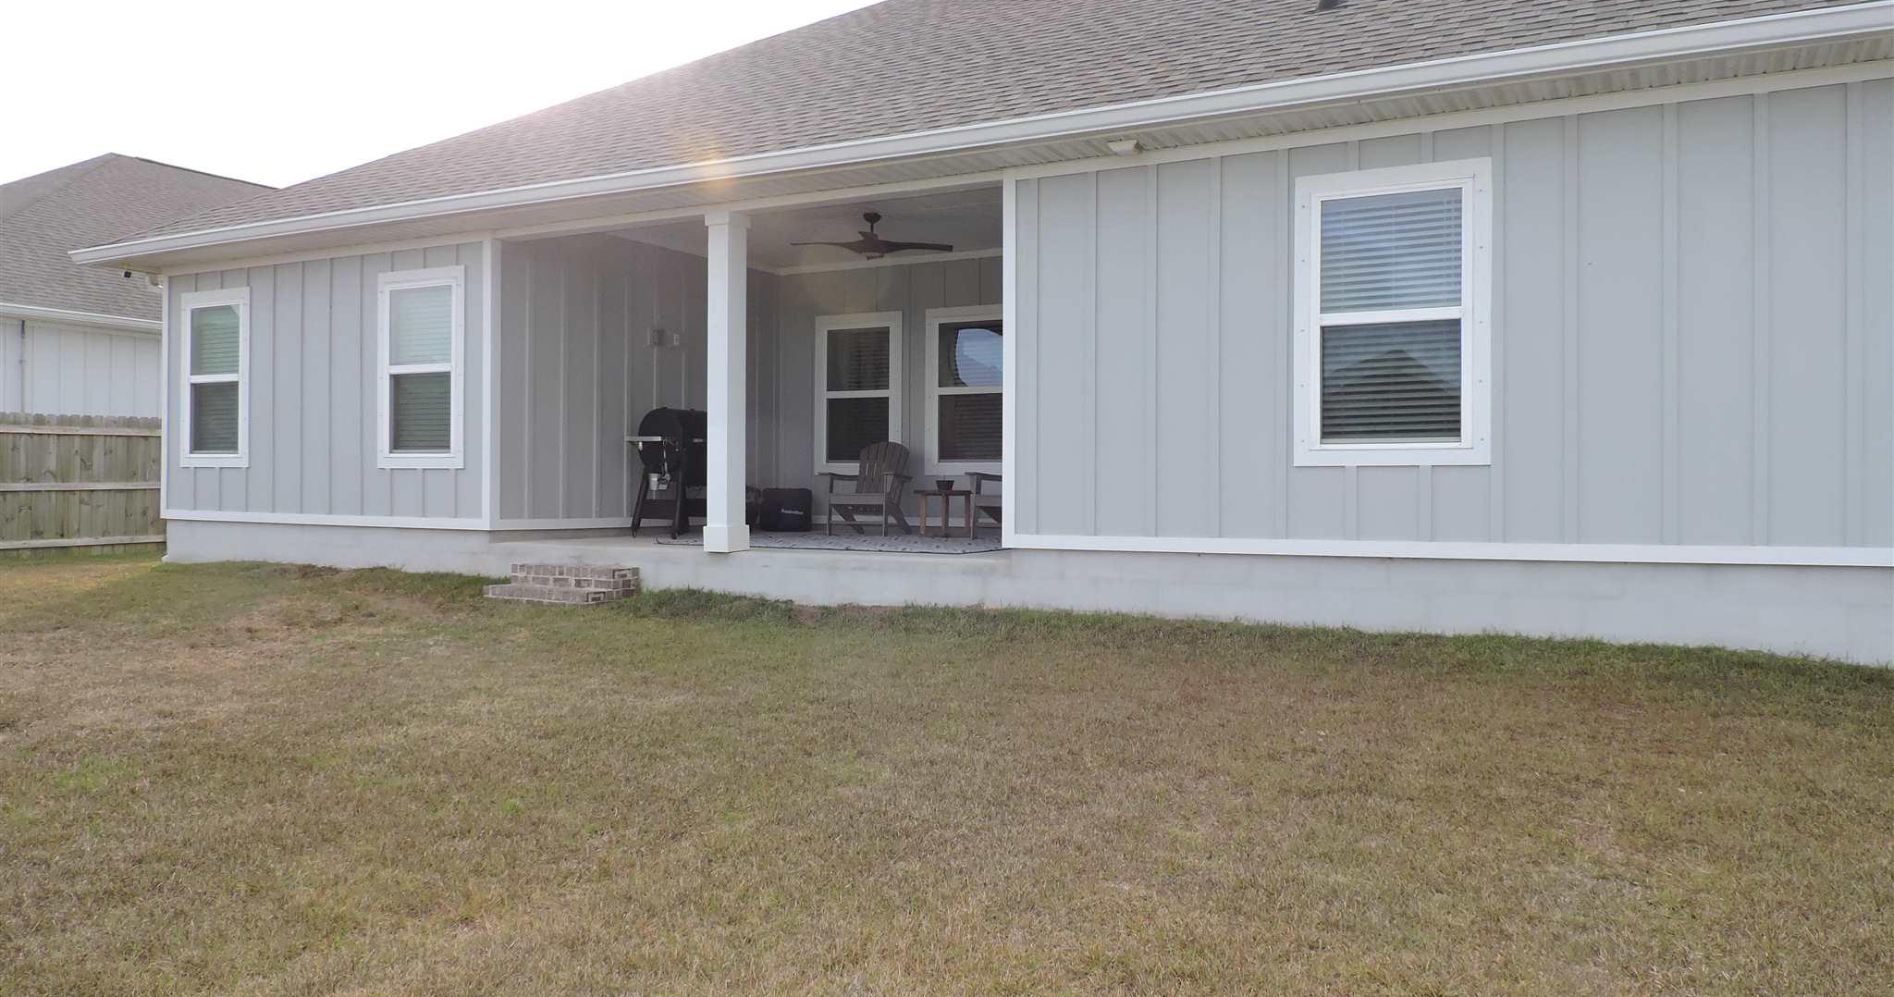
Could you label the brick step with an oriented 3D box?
[{"bbox_3d":[-2.994,0.657,10.243,1.075,0.243,0.580,1,0,28],"label":"brick step"}]

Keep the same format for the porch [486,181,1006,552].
[{"bbox_3d":[-0.758,-0.949,11.639,4.770,2.690,4.030,1,0,28],"label":"porch"}]

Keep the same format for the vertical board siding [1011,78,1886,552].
[{"bbox_3d":[2.543,-0.897,7.587,4.870,2.380,0.100,1,0,28],"label":"vertical board siding"}]

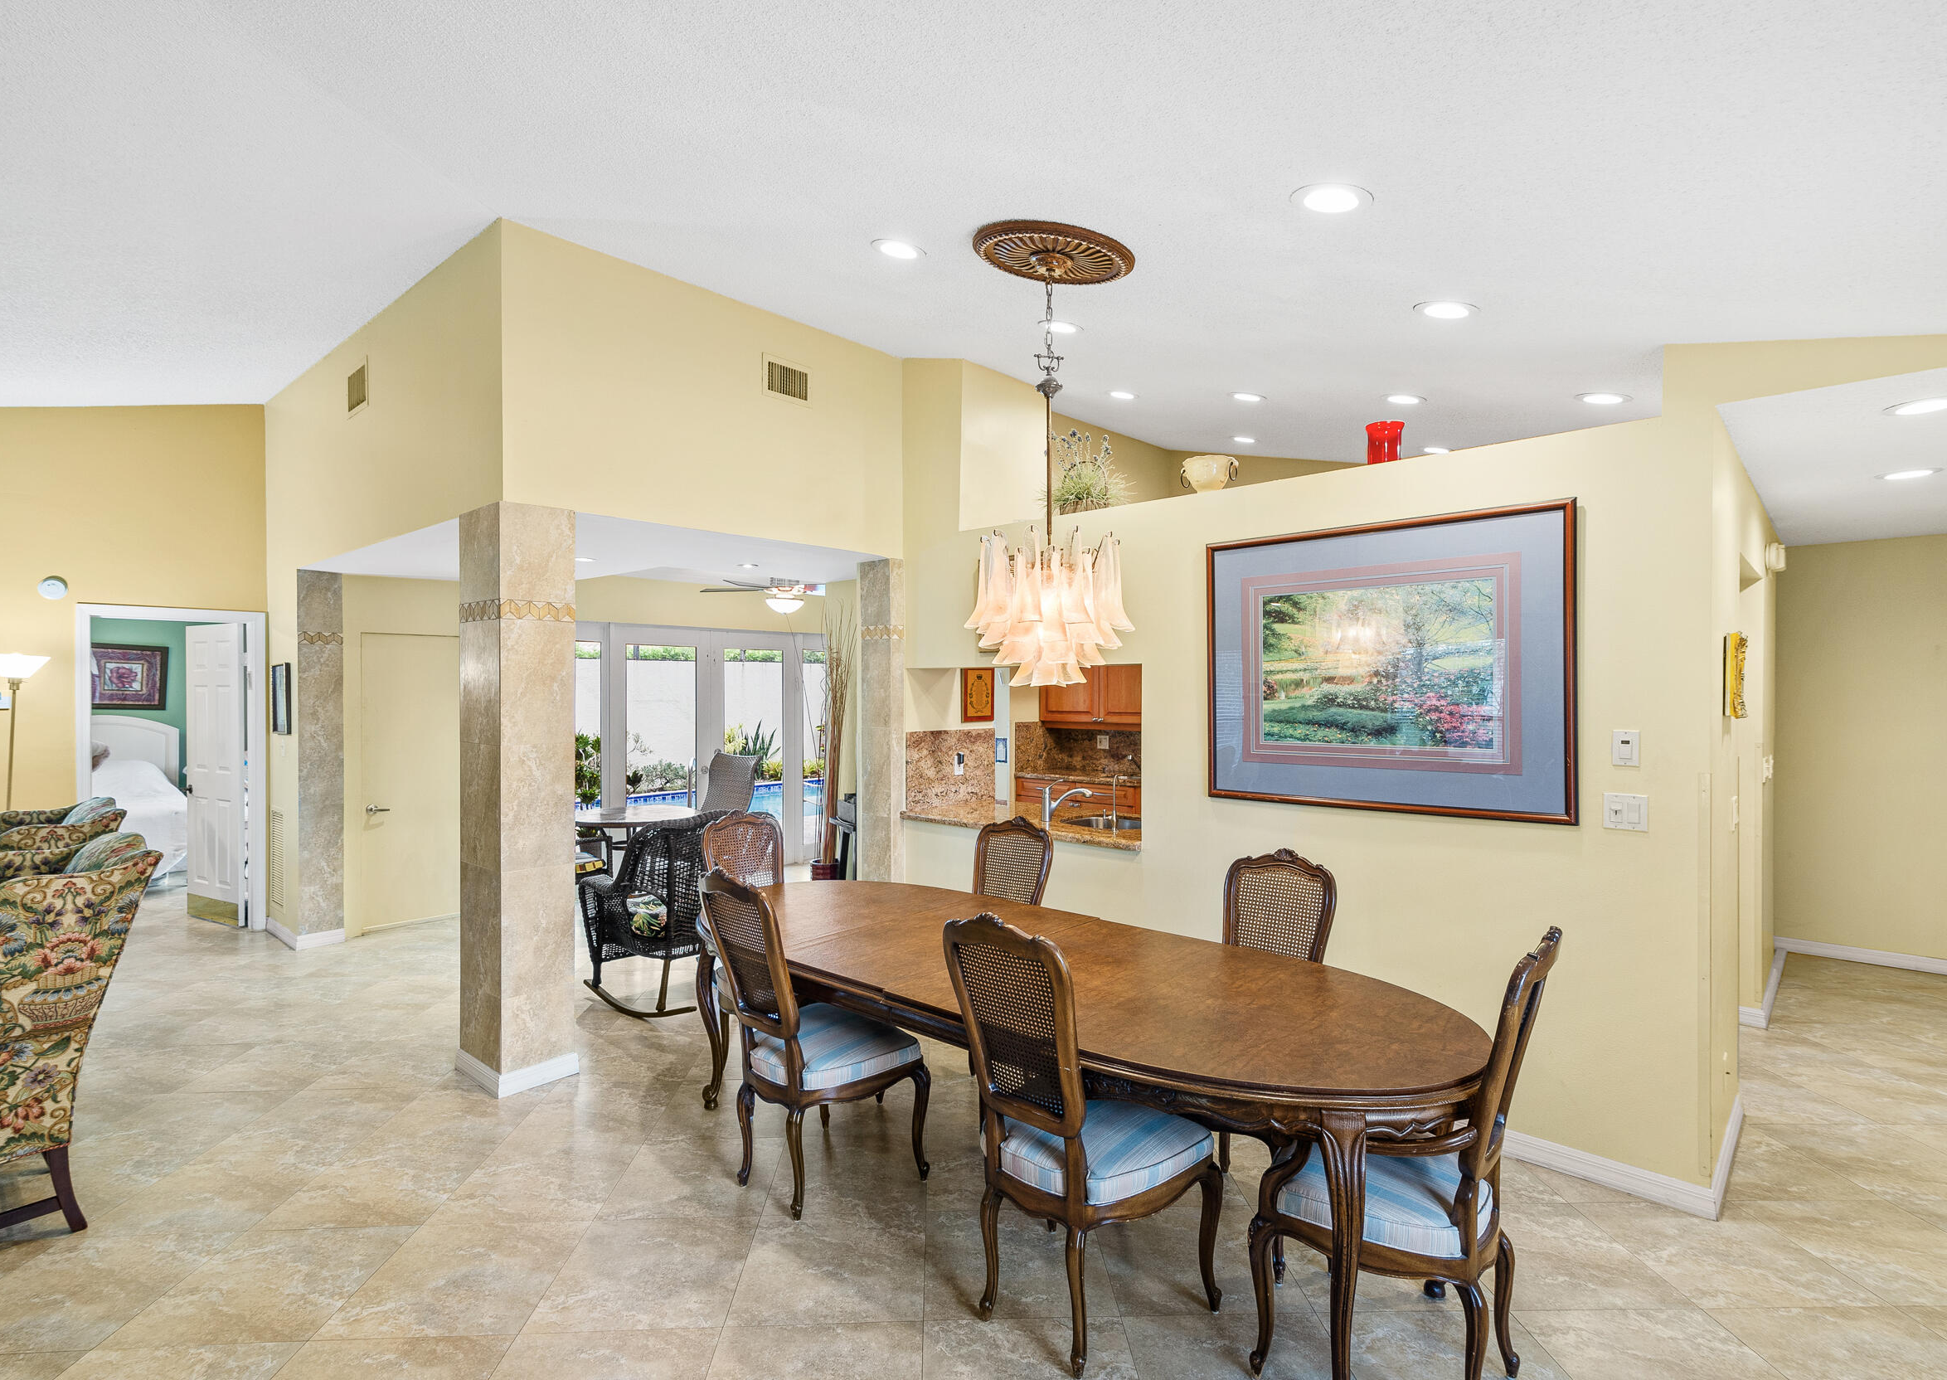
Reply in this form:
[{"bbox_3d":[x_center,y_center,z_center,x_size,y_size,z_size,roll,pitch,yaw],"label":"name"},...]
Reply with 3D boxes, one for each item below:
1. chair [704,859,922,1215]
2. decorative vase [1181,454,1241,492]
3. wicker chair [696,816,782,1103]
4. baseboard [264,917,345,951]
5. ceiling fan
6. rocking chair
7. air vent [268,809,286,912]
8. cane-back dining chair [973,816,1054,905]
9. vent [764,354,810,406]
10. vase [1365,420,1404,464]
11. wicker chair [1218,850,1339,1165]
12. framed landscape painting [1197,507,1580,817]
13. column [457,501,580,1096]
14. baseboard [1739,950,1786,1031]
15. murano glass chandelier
[{"bbox_3d":[-0.547,1.068,2.985,0.540,1.070,0.630,0,0,43],"label":"chair"},{"bbox_3d":[1.065,-0.947,4.106,0.250,0.190,0.220,0,0,44],"label":"decorative vase"},{"bbox_3d":[-0.809,1.071,3.813,0.610,1.080,0.560,0,0,44],"label":"wicker chair"},{"bbox_3d":[-4.379,1.563,6.039,0.760,0.100,0.260,0,0,43],"label":"baseboard"},{"bbox_3d":[-1.422,-0.785,7.000,1.300,0.420,1.300,0,0,44],"label":"ceiling fan"},{"bbox_3d":[-1.506,1.106,4.820,0.900,1.000,0.680,0,0,25],"label":"rocking chair"},{"bbox_3d":[-4.580,1.110,6.060,0.500,0.660,0.025,0,0,43],"label":"air vent"},{"bbox_3d":[-0.033,1.068,3.656,0.530,1.070,0.620,0,0,43],"label":"cane-back dining chair"},{"bbox_3d":[-0.931,-1.556,4.640,0.020,0.200,0.300,0,0,44],"label":"vent"},{"bbox_3d":[1.596,-0.946,3.572,0.155,0.190,0.155,0,0,44],"label":"vase"},{"bbox_3d":[0.835,1.065,2.861,0.540,1.080,0.600,0,0,44],"label":"wicker chair"},{"bbox_3d":[1.486,-0.083,3.455,1.335,1.070,0.035,0,0,43],"label":"framed landscape painting"},{"bbox_3d":[-1.925,0.432,3.906,0.450,2.364,0.320,0,0,44],"label":"column"},{"bbox_3d":[4.310,1.549,4.999,0.110,0.094,1.760,0,0,44],"label":"baseboard"},{"bbox_3d":[0.246,-0.733,2.965,0.550,1.450,0.550,0,0,0],"label":"murano glass chandelier"}]

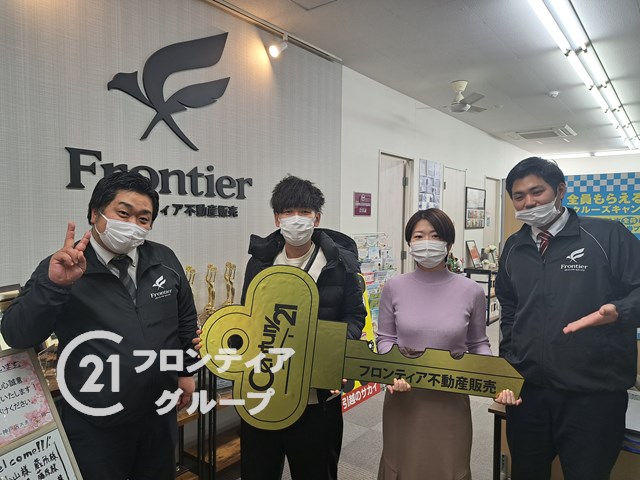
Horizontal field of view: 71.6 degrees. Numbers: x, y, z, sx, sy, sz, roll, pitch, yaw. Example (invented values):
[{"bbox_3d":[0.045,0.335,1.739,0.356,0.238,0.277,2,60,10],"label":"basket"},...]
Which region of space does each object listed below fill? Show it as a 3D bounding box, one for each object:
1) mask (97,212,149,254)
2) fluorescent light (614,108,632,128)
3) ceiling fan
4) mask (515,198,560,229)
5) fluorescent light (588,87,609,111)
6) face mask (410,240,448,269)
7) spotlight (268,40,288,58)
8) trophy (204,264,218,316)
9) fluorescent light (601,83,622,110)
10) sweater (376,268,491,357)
[{"bbox_3d":[-0.591,-0.015,1.330,0.145,0.105,0.085,17,-4,-41],"label":"mask"},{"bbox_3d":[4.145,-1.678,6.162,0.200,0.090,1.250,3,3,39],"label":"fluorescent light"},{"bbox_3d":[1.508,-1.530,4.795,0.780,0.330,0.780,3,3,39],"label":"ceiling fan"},{"bbox_3d":[0.729,-0.092,1.490,0.142,0.088,0.082,-16,-3,37],"label":"mask"},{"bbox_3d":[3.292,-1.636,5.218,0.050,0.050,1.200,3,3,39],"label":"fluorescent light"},{"bbox_3d":[0.410,0.054,1.660,0.142,0.105,0.085,2,3,19],"label":"face mask"},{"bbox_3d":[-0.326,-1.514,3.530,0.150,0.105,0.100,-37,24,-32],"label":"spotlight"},{"bbox_3d":[-0.698,0.341,2.852,0.092,0.370,0.092,3,3,39],"label":"trophy"},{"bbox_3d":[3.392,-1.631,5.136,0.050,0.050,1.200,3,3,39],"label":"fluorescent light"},{"bbox_3d":[0.435,0.297,1.700,0.440,0.390,0.270,1,3,15],"label":"sweater"}]

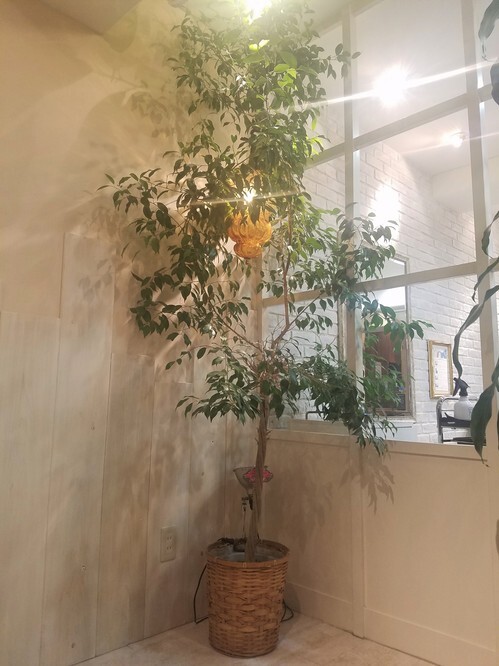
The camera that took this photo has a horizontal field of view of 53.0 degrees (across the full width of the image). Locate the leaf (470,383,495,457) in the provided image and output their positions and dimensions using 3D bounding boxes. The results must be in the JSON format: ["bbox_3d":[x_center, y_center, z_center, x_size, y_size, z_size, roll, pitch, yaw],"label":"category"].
[{"bbox_3d":[0.606,0.226,1.300,0.055,0.195,0.040,5,-7,17],"label":"leaf"}]

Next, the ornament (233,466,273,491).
[{"bbox_3d":[0.011,0.550,1.890,0.150,0.090,0.060,1,-8,0],"label":"ornament"}]

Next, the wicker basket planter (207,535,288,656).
[{"bbox_3d":[-0.011,0.950,1.799,0.295,0.305,0.295,1,-8,0],"label":"wicker basket planter"}]

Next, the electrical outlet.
[{"bbox_3d":[-0.303,0.801,1.891,0.070,0.120,0.010,8,-10,-43],"label":"electrical outlet"}]

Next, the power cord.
[{"bbox_3d":[-0.012,1.008,1.950,0.400,0.240,0.180,1,-8,0],"label":"power cord"}]

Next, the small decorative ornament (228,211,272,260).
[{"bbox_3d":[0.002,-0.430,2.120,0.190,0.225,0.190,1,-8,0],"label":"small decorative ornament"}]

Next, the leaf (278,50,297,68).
[{"bbox_3d":[0.151,-1.072,1.960,0.042,0.090,0.015,-49,-15,16],"label":"leaf"}]

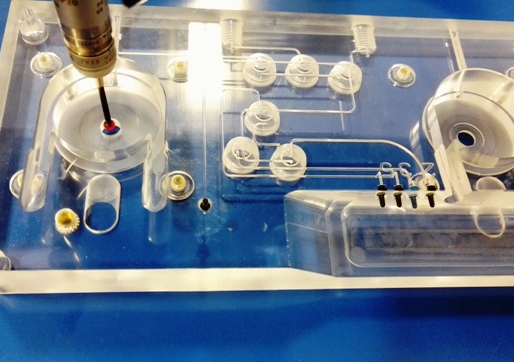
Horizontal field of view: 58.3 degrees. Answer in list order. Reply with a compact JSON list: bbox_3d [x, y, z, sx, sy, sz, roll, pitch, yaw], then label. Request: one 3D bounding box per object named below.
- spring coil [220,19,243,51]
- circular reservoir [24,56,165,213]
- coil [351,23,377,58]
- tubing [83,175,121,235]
[{"bbox_3d":[-0.009,-0.053,0.166,0.008,0.008,0.009,1,65,-5],"label":"spring coil"},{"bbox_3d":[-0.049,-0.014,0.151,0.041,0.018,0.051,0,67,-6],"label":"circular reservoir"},{"bbox_3d":[0.040,-0.052,0.170,0.008,0.008,0.009,1,65,-5],"label":"coil"},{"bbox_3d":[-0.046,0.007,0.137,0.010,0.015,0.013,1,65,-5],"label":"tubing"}]

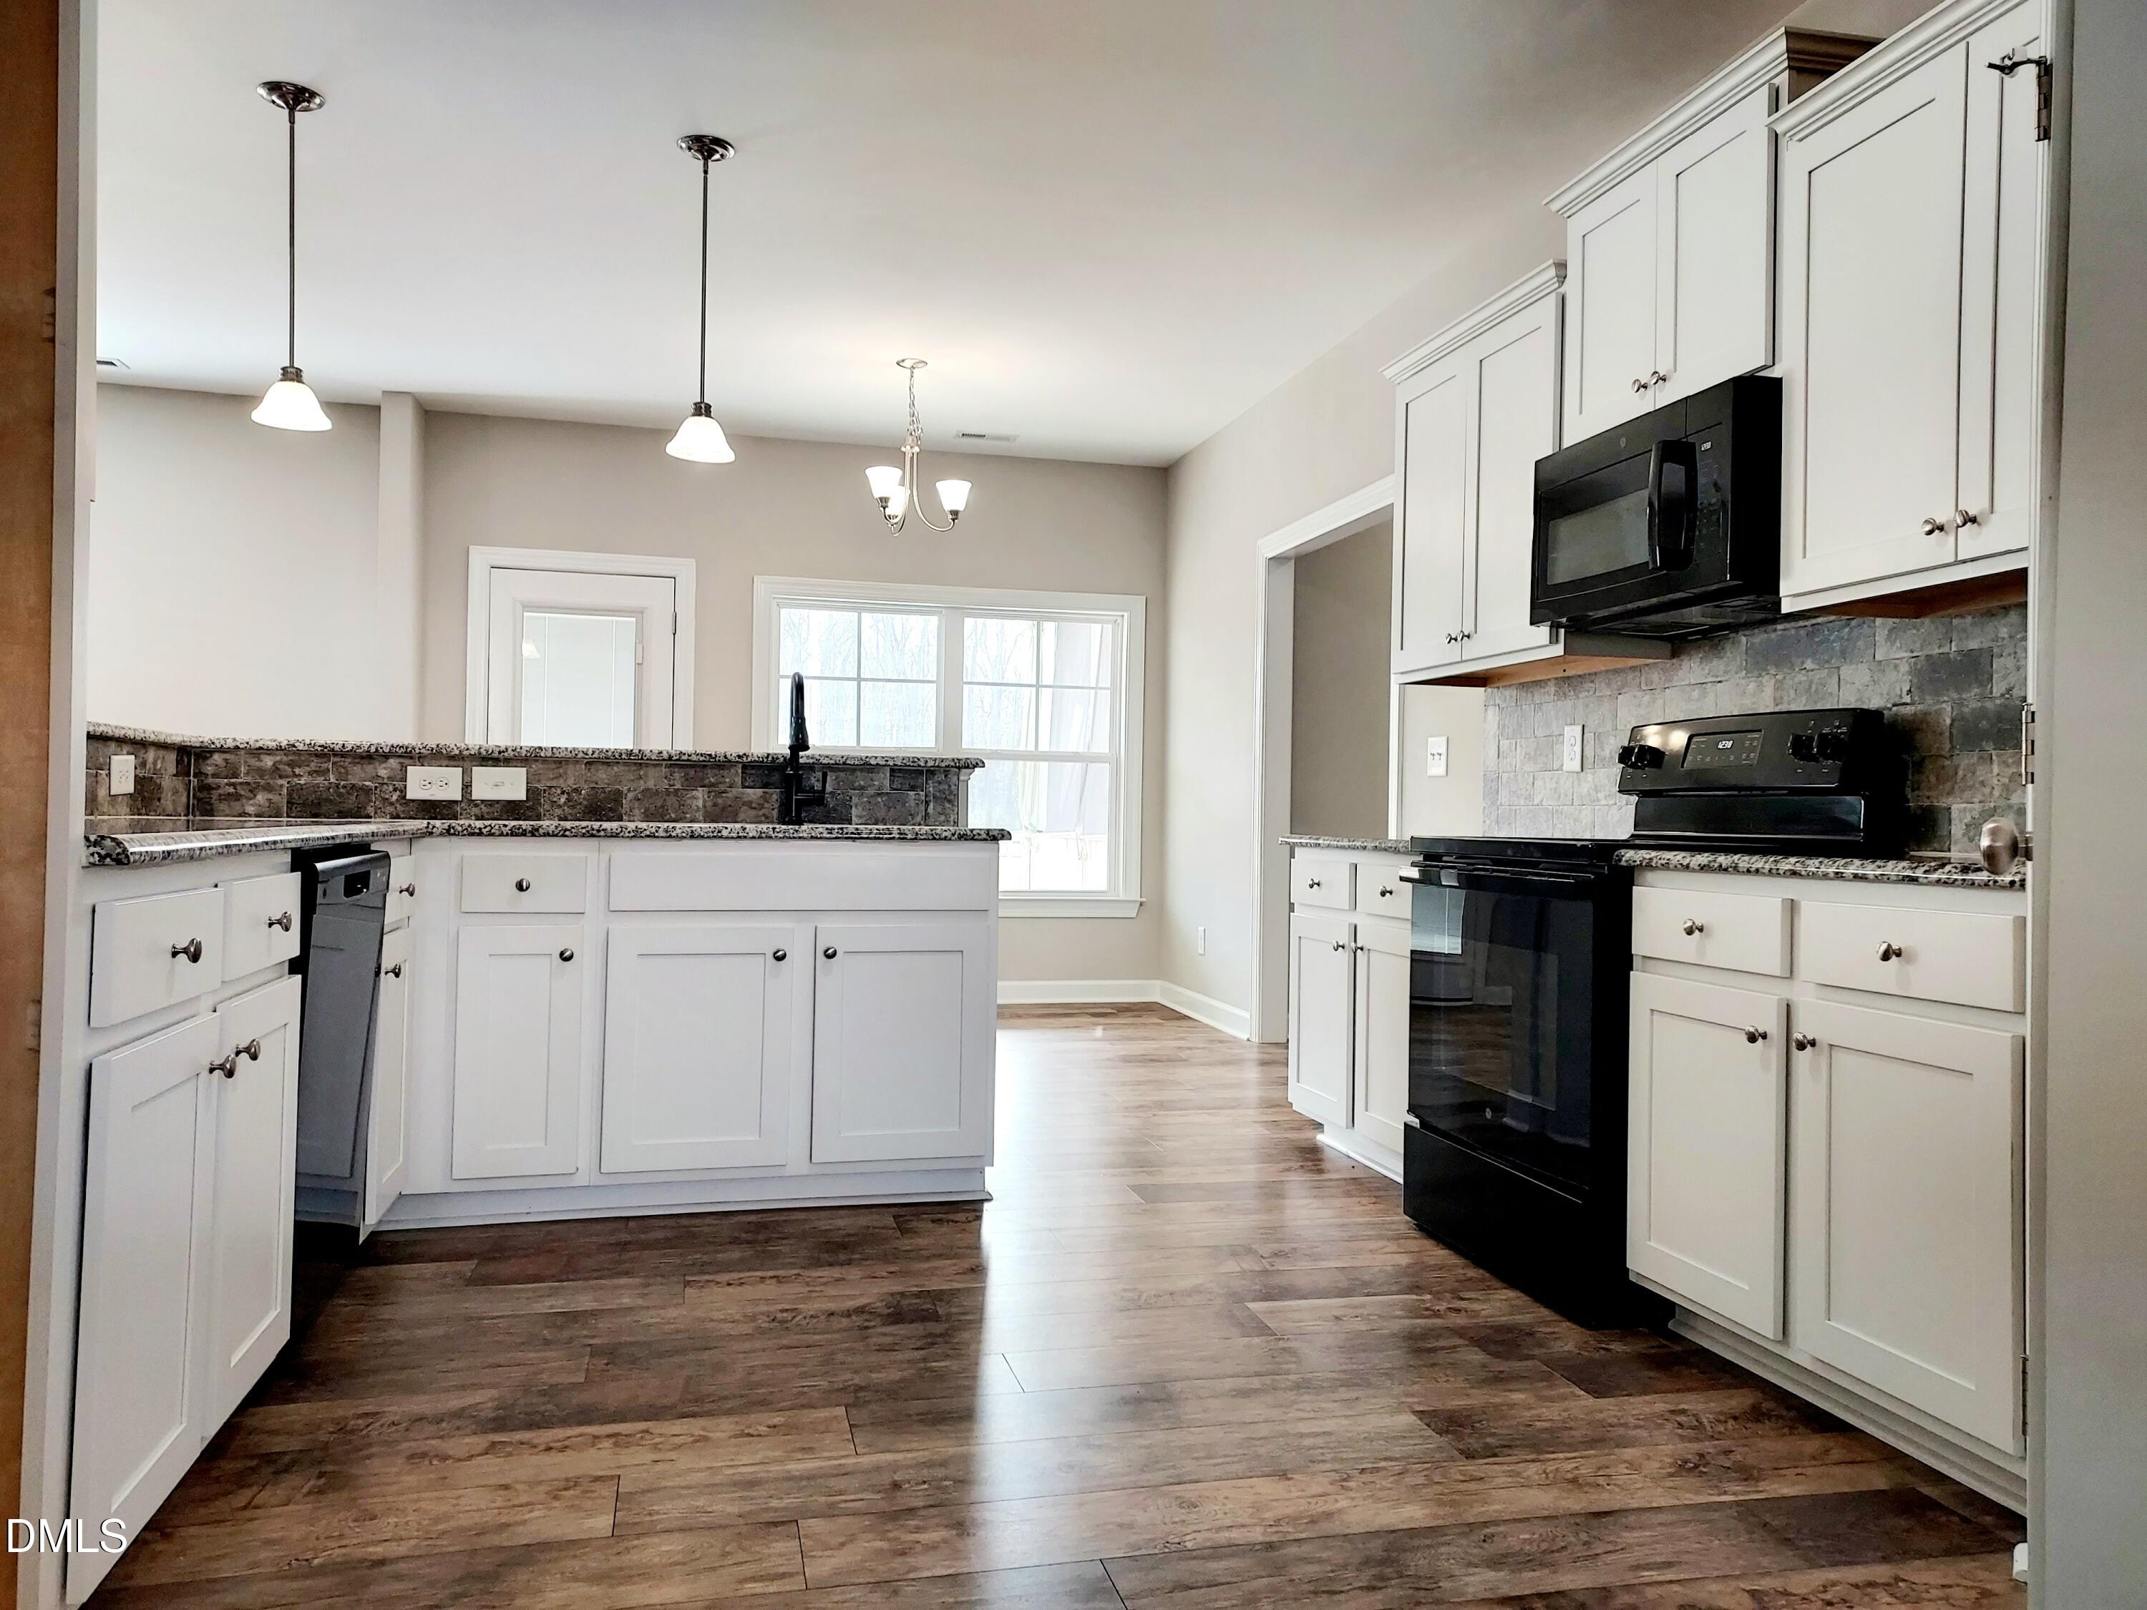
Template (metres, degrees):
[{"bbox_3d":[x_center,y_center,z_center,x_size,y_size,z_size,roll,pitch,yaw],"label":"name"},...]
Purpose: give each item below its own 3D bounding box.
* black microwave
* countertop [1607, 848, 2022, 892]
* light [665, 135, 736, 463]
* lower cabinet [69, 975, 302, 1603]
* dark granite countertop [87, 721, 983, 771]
[{"bbox_3d":[1.388,-0.634,3.329,0.422,0.406,0.750,1,0,-14],"label":"black microwave"},{"bbox_3d":[1.468,0.101,2.488,0.650,0.034,0.930,1,0,-14],"label":"countertop"},{"bbox_3d":[-0.994,-1.355,4.004,0.190,0.835,0.190,1,0,-14],"label":"light"},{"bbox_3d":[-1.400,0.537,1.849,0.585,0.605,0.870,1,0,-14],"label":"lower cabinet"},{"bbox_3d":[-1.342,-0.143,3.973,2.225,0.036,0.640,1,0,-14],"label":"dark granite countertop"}]

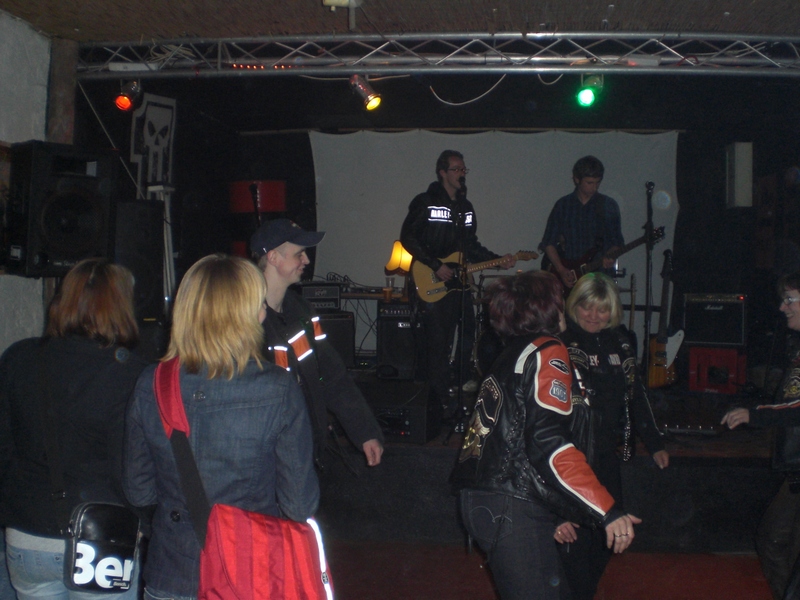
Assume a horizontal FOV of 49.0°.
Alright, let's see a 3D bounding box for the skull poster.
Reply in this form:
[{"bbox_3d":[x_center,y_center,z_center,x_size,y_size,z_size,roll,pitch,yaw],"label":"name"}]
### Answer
[{"bbox_3d":[-1.825,-1.114,6.500,0.020,0.800,0.430,6,5,35],"label":"skull poster"}]

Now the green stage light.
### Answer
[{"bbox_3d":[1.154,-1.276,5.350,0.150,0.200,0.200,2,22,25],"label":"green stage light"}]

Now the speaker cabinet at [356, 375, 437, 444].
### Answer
[{"bbox_3d":[-0.038,0.629,5.337,0.520,0.370,0.430,1,2,14],"label":"speaker cabinet"}]

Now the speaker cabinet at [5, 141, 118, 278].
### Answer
[{"bbox_3d":[-1.834,-0.486,4.749,0.440,0.680,0.400,-1,8,-40],"label":"speaker cabinet"}]

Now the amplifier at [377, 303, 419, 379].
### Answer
[{"bbox_3d":[0.021,0.352,7.450,0.430,0.640,0.330,1,2,6],"label":"amplifier"}]

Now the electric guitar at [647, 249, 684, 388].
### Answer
[{"bbox_3d":[2.056,0.143,6.800,0.310,1.070,0.090,3,-5,11],"label":"electric guitar"}]

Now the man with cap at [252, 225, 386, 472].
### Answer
[{"bbox_3d":[-0.357,0.561,3.373,0.450,1.753,0.550,2,3,38],"label":"man with cap"}]

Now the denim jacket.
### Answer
[{"bbox_3d":[-0.446,0.423,2.180,0.460,0.580,0.320,1,2,12],"label":"denim jacket"}]

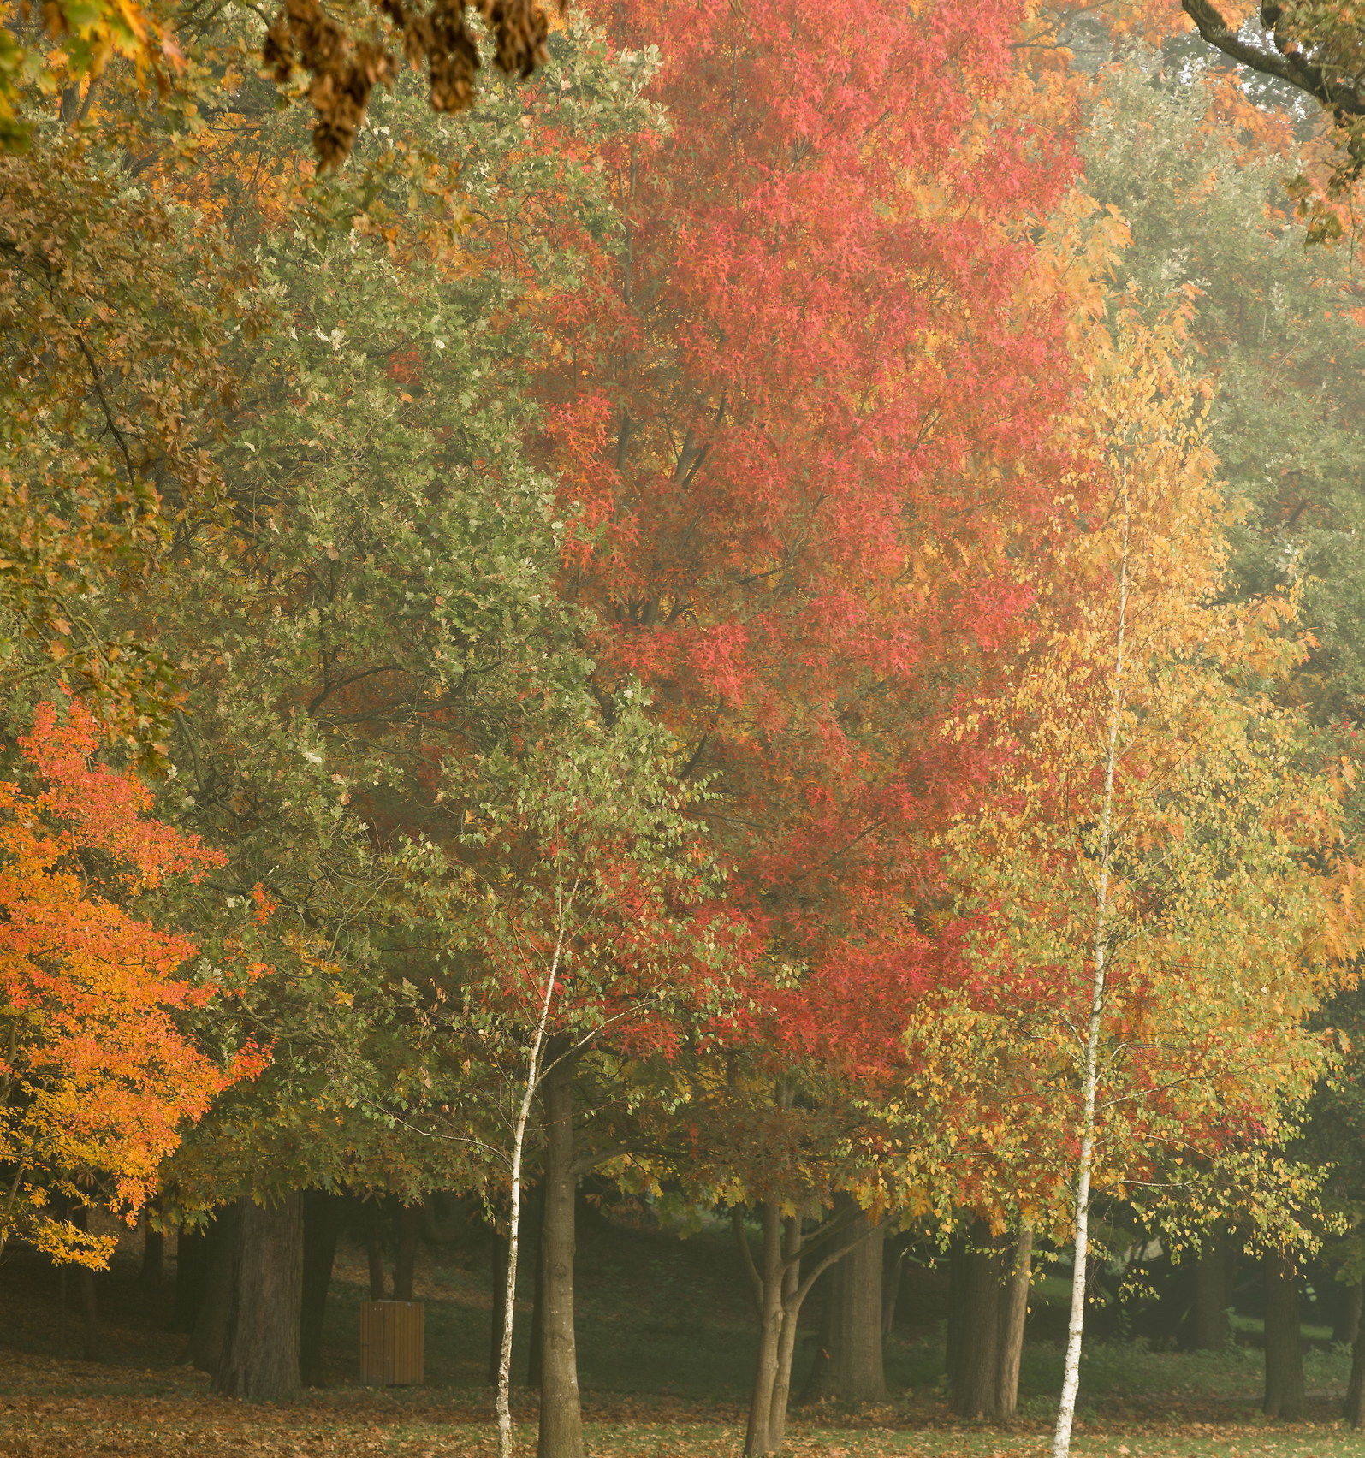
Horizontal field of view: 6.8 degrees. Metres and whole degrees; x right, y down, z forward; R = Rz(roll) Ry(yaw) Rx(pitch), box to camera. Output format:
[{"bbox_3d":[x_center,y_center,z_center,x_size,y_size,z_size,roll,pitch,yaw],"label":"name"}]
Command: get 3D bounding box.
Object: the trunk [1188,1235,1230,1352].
[{"bbox_3d":[6.536,6.985,143.000,0.498,1.594,0.498,0,-3,0],"label":"trunk"}]

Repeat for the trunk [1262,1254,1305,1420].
[{"bbox_3d":[5.584,5.599,107.000,0.373,1.640,0.358,0,-3,0],"label":"trunk"}]

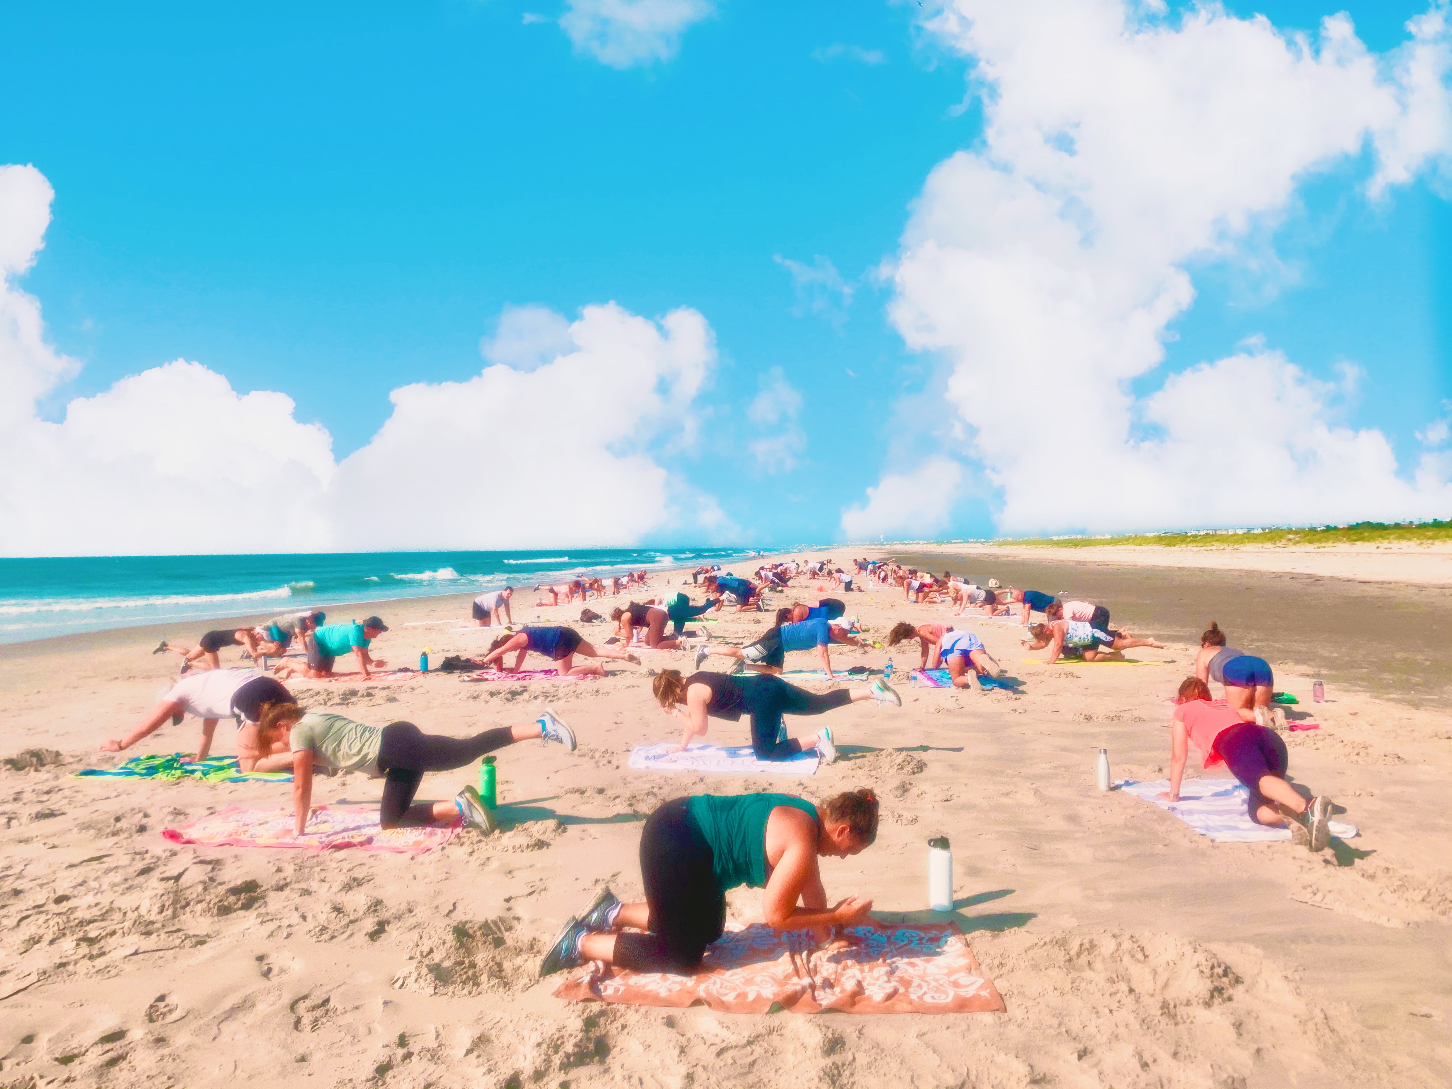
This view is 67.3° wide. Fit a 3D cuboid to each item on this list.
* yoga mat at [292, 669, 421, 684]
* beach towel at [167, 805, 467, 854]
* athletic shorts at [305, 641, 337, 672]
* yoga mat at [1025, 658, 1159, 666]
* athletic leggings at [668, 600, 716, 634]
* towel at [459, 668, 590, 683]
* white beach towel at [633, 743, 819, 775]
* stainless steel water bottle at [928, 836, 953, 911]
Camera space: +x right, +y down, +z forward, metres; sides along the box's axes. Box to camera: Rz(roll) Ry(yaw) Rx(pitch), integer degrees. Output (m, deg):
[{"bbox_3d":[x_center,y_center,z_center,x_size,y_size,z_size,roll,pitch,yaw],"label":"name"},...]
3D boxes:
[{"bbox_3d":[-4.433,1.579,13.116,1.470,0.040,0.800,-1,0,-3],"label":"yoga mat"},{"bbox_3d":[-2.230,1.512,5.941,1.530,0.060,0.700,-1,0,11],"label":"beach towel"},{"bbox_3d":[-4.876,1.325,13.131,0.330,0.390,0.380,-1,0,-3],"label":"athletic shorts"},{"bbox_3d":[4.567,1.462,13.738,1.580,0.040,0.700,-1,0,10],"label":"yoga mat"},{"bbox_3d":[-0.611,1.251,18.649,0.840,0.580,0.380,-1,0,6],"label":"athletic leggings"},{"bbox_3d":[-2.311,1.546,13.106,1.550,0.050,0.850,-1,0,-2],"label":"towel"},{"bbox_3d":[0.002,1.500,7.719,1.280,0.040,0.820,-1,0,12],"label":"white beach towel"},{"bbox_3d":[0.882,1.350,4.475,0.094,0.290,0.091,-1,0,0],"label":"stainless steel water bottle"}]

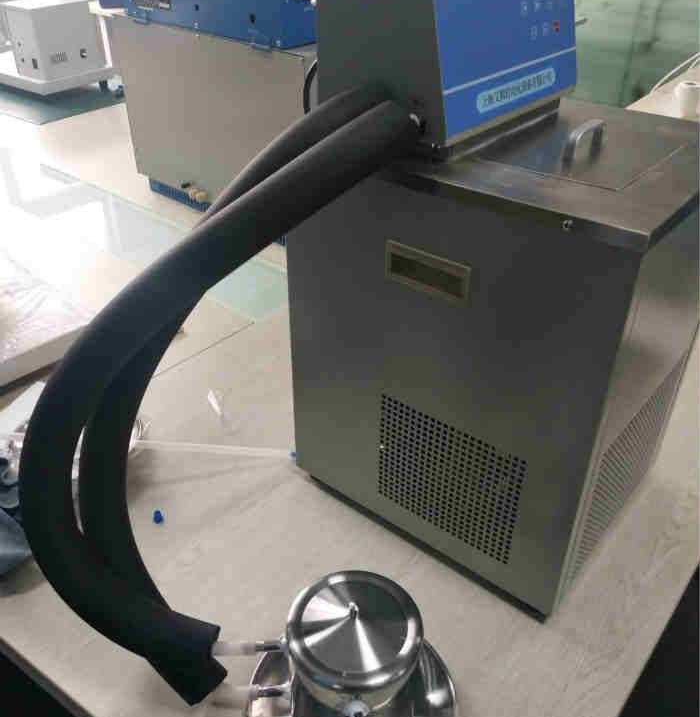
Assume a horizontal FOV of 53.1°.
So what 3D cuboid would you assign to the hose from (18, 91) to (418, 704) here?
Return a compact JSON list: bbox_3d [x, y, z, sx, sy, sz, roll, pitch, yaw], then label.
[{"bbox_3d":[-0.148,0.027,0.757,0.285,0.563,0.426,24,41,31],"label":"hose"}]

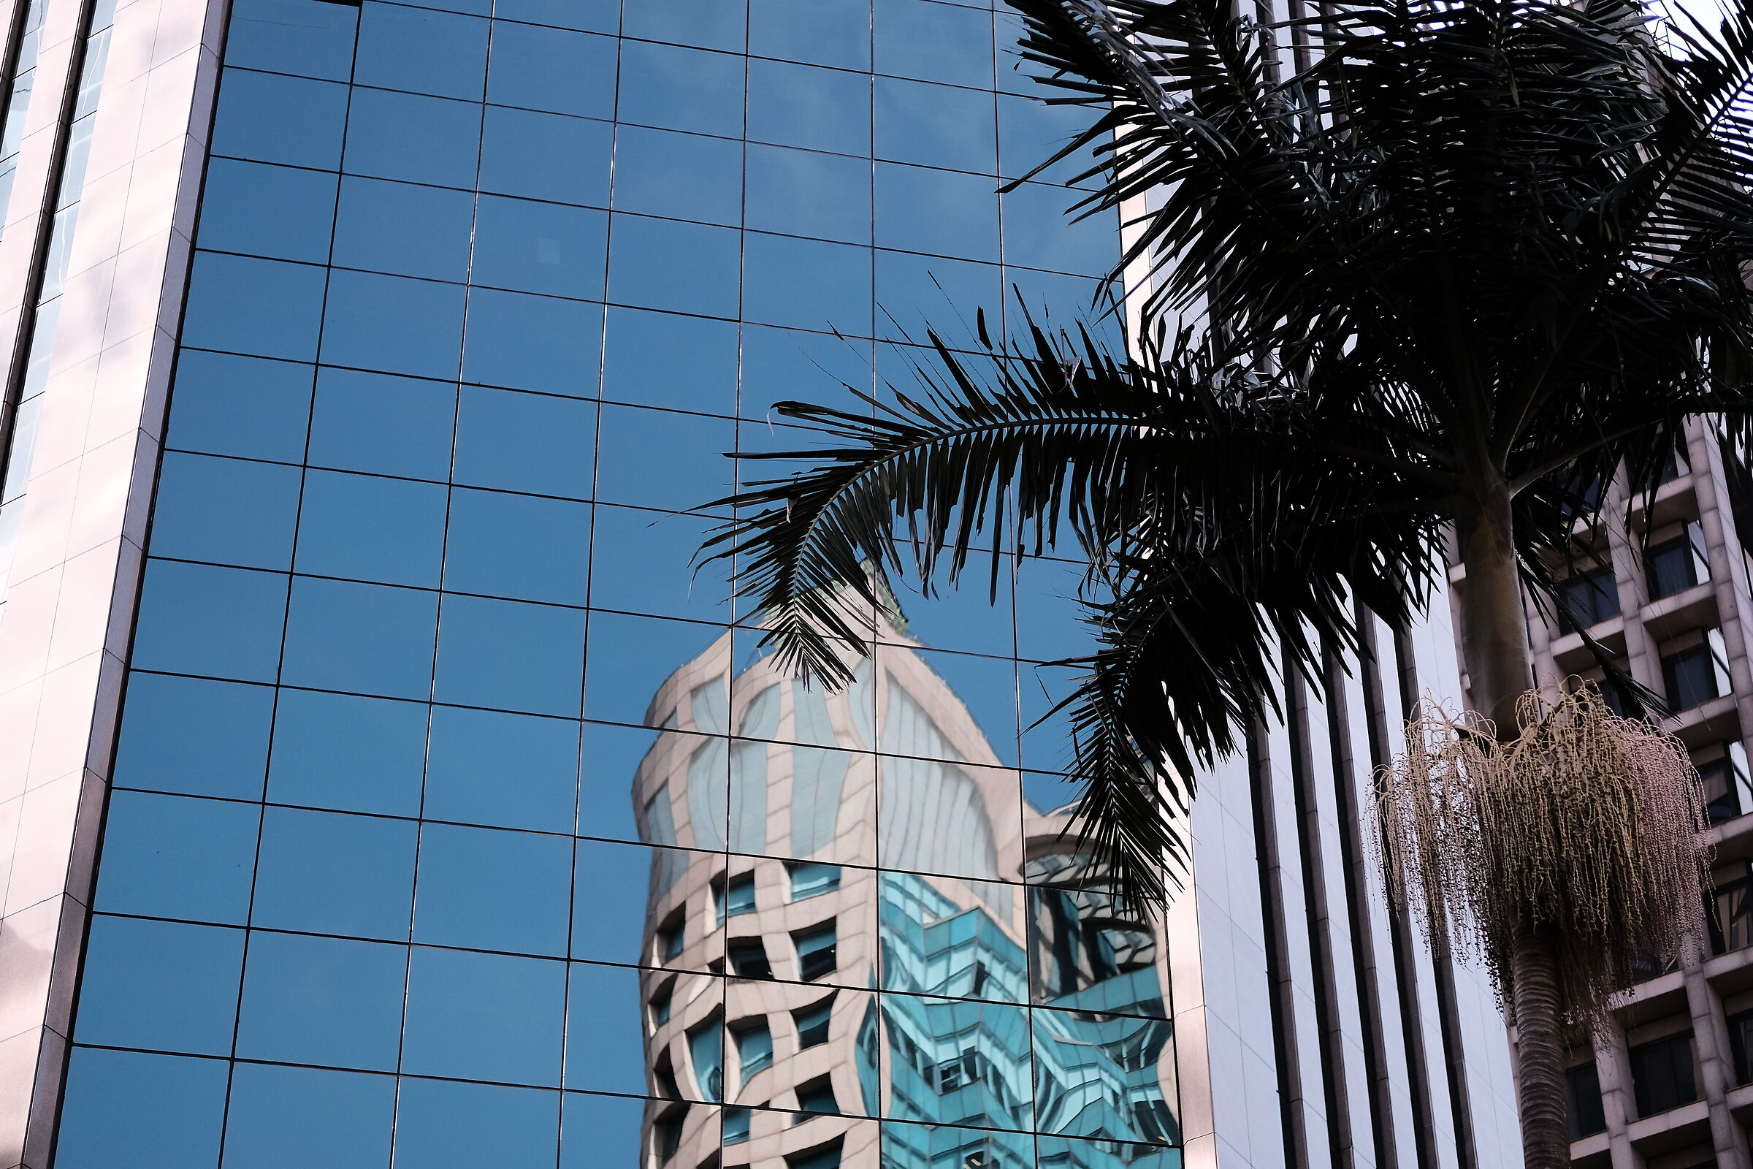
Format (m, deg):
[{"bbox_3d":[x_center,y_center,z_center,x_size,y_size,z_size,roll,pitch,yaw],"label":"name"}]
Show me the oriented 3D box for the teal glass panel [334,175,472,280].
[{"bbox_3d":[-5.009,-3.760,38.710,1.428,1.349,0.050,7,-39,-9],"label":"teal glass panel"}]

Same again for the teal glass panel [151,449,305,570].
[{"bbox_3d":[-6.028,-0.668,33.954,1.265,1.260,0.060,7,-39,-9],"label":"teal glass panel"}]

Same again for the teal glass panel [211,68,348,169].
[{"bbox_3d":[-6.056,-4.705,37.175,1.265,1.260,0.060,7,-39,-9],"label":"teal glass panel"}]

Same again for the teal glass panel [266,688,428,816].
[{"bbox_3d":[-4.451,1.414,30.789,1.280,1.211,0.050,7,-39,-9],"label":"teal glass panel"}]

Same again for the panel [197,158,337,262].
[{"bbox_3d":[-5.761,-3.527,34.440,1.280,1.211,0.050,7,-39,-9],"label":"panel"}]

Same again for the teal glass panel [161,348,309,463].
[{"bbox_3d":[-6.387,-1.791,36.774,1.372,1.349,0.050,7,-39,-9],"label":"teal glass panel"}]

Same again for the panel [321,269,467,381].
[{"bbox_3d":[-4.480,-2.414,33.874,1.280,1.211,0.050,7,-39,-9],"label":"panel"}]

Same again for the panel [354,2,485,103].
[{"bbox_3d":[-4.755,-5.554,38.192,1.337,1.260,0.060,7,-39,-9],"label":"panel"}]

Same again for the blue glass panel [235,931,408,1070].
[{"bbox_3d":[-4.954,3.718,32.708,1.428,1.349,0.050,7,-39,-9],"label":"blue glass panel"}]

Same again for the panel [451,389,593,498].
[{"bbox_3d":[-3.385,-1.353,35.188,1.337,1.260,0.060,7,-39,-9],"label":"panel"}]

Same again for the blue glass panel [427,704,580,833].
[{"bbox_3d":[-3.547,1.752,34.649,1.428,1.349,0.050,7,-39,-9],"label":"blue glass panel"}]

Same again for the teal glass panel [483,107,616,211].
[{"bbox_3d":[-3.220,-4.171,35.623,1.280,1.211,0.050,7,-39,-9],"label":"teal glass panel"}]

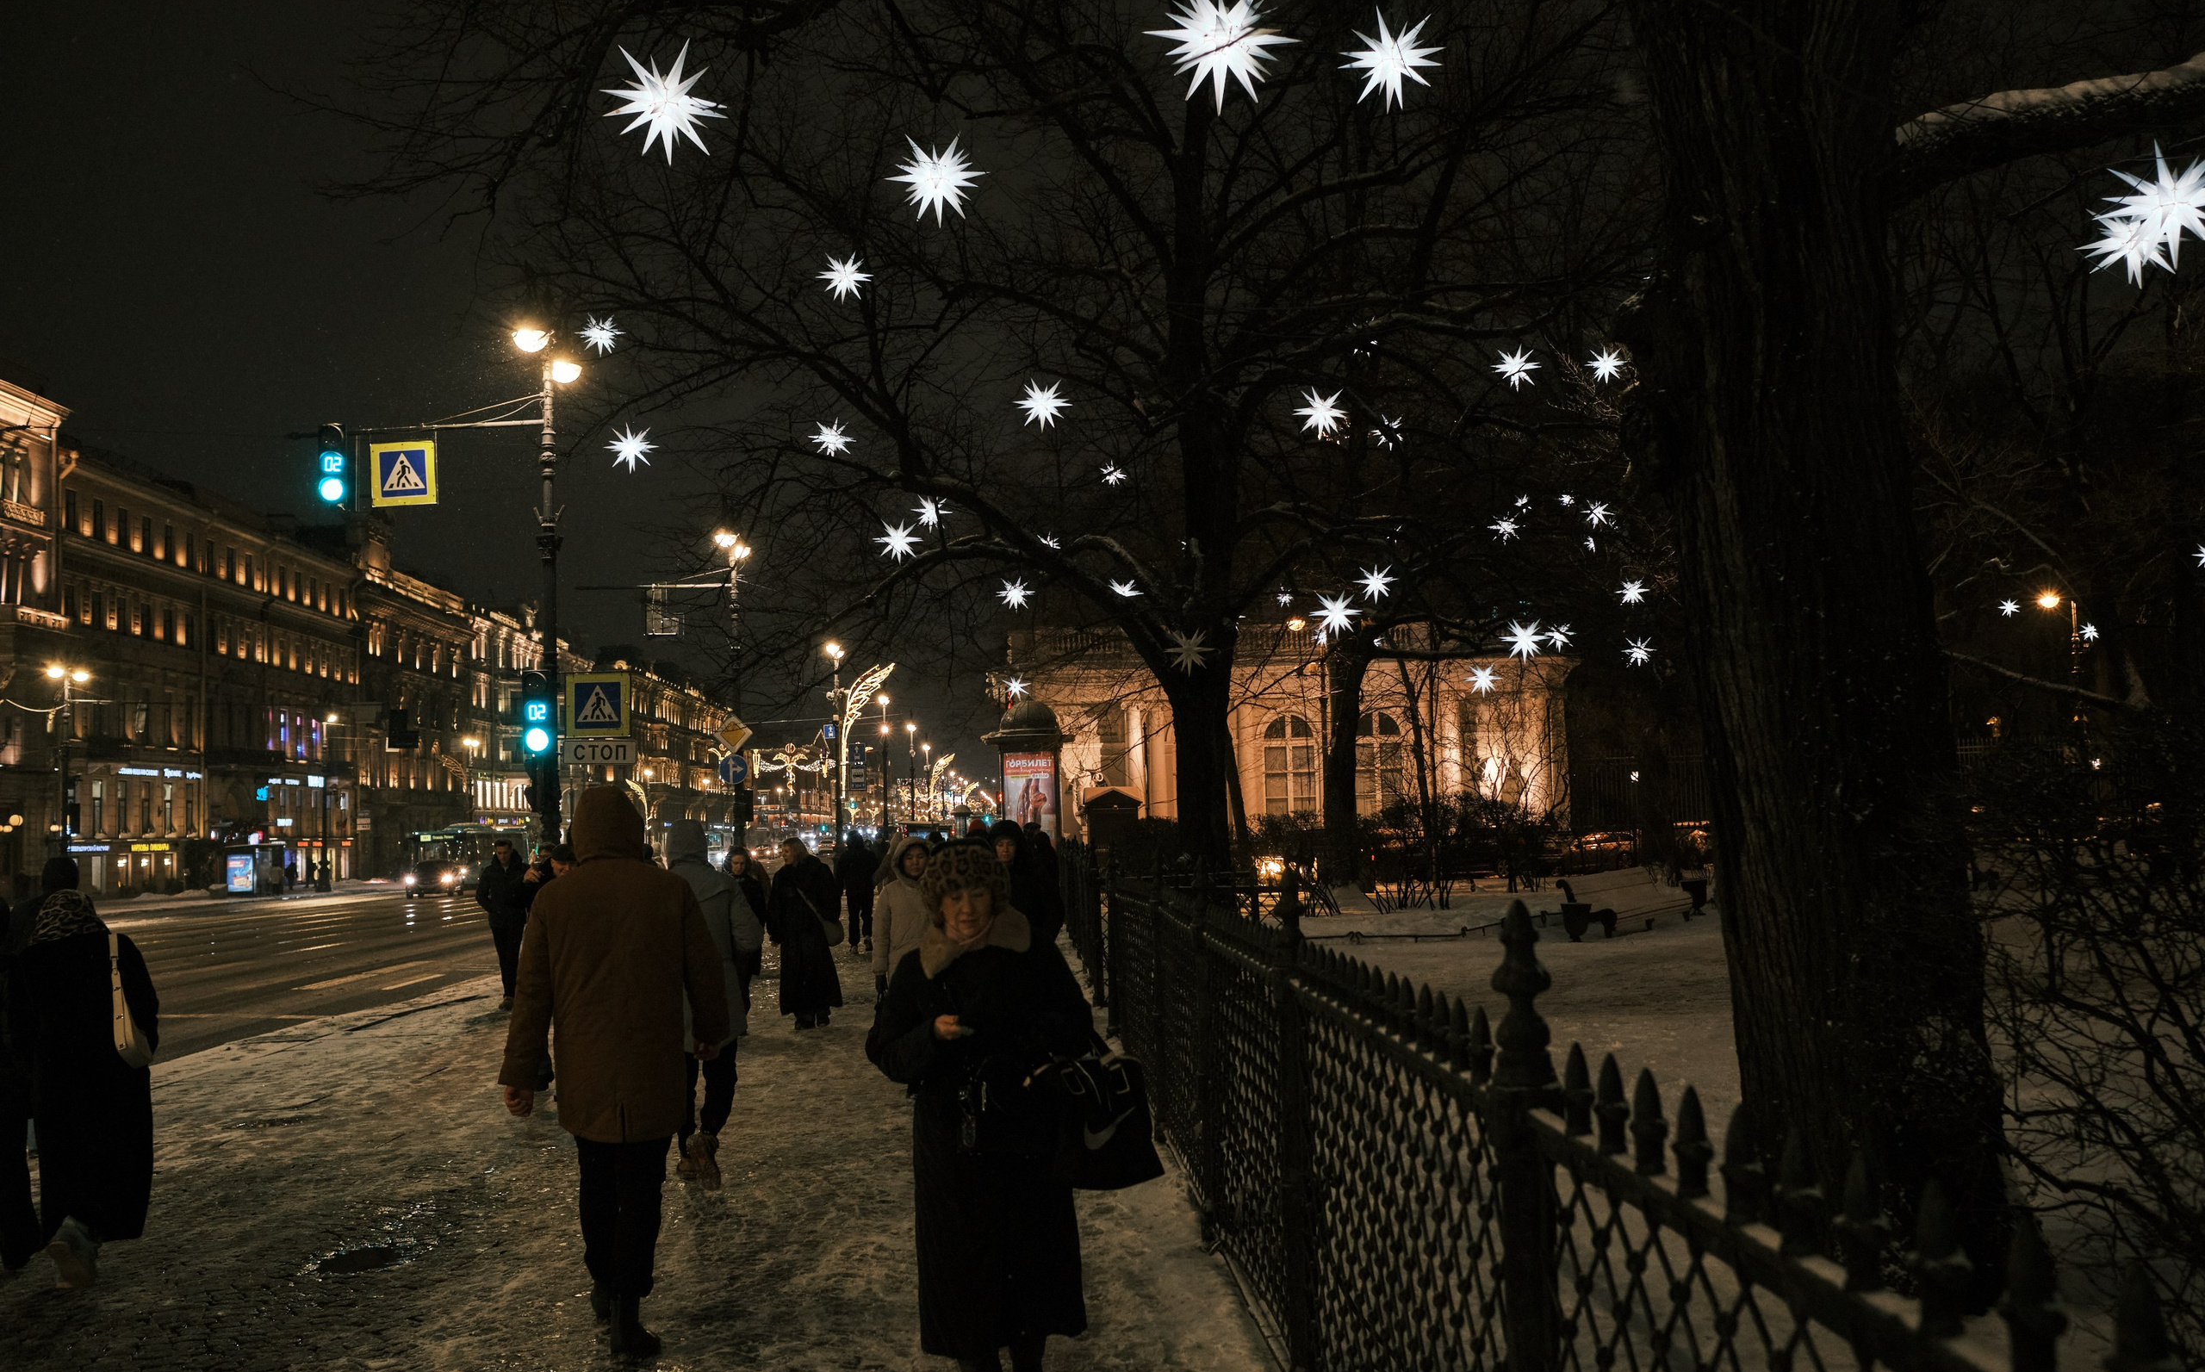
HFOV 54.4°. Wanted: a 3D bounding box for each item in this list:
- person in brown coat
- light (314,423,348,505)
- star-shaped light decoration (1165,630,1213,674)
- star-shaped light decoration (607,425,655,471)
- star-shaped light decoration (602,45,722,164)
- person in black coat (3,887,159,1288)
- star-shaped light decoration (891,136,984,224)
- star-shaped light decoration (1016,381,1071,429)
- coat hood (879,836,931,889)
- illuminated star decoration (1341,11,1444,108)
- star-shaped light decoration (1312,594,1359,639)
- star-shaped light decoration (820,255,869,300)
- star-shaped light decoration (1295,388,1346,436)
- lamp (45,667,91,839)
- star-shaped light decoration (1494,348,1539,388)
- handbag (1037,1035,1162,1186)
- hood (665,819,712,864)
[{"bbox_3d":[-1.642,1.291,7.268,0.700,1.850,0.500,-1,-4,-3],"label":"person in brown coat"},{"bbox_3d":[-9.689,-2.786,27.000,0.370,1.030,0.320,-1,-4,2],"label":"light"},{"bbox_3d":[1.258,-0.498,31.000,0.670,0.670,0.670,-1,-4,0],"label":"star-shaped light decoration"},{"bbox_3d":[-6.550,-3.302,29.800,0.660,0.630,0.640,0,-4,-12],"label":"star-shaped light decoration"},{"bbox_3d":[-2.546,-3.371,12.400,0.670,0.670,0.670,-1,-4,0],"label":"star-shaped light decoration"},{"bbox_3d":[-4.108,1.584,8.683,0.540,1.560,0.480,-1,-4,0],"label":"person in black coat"},{"bbox_3d":[-1.187,-3.612,15.300,0.660,0.630,0.640,-1,-4,-4],"label":"star-shaped light decoration"},{"bbox_3d":[-0.801,-3.847,29.300,0.700,0.700,0.700,-1,-4,0],"label":"star-shaped light decoration"},{"bbox_3d":[-1.135,1.029,12.500,0.270,0.290,0.270,0,-4,-9],"label":"coat hood"},{"bbox_3d":[1.912,-4.139,14.200,0.660,0.630,0.640,-2,-4,8],"label":"illuminated star decoration"},{"bbox_3d":[3.377,-1.005,30.900,0.660,0.630,0.640,-1,-4,6],"label":"star-shaped light decoration"},{"bbox_3d":[-3.665,-5.805,30.500,0.690,0.690,0.690,-1,-4,0],"label":"star-shaped light decoration"},{"bbox_3d":[3.082,-3.844,30.200,0.690,0.690,0.690,-1,-4,0],"label":"star-shaped light decoration"},{"bbox_3d":[-37.566,3.506,77.703,0.650,8.600,2.300,-1,-4,-2],"label":"lamp"},{"bbox_3d":[6.185,-4.741,32.000,0.660,0.630,0.640,-2,-4,11],"label":"star-shaped light decoration"},{"bbox_3d":[-0.007,1.113,5.600,0.370,0.370,0.180,2,-5,-41],"label":"handbag"},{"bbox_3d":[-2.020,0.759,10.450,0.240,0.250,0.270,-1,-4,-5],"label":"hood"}]

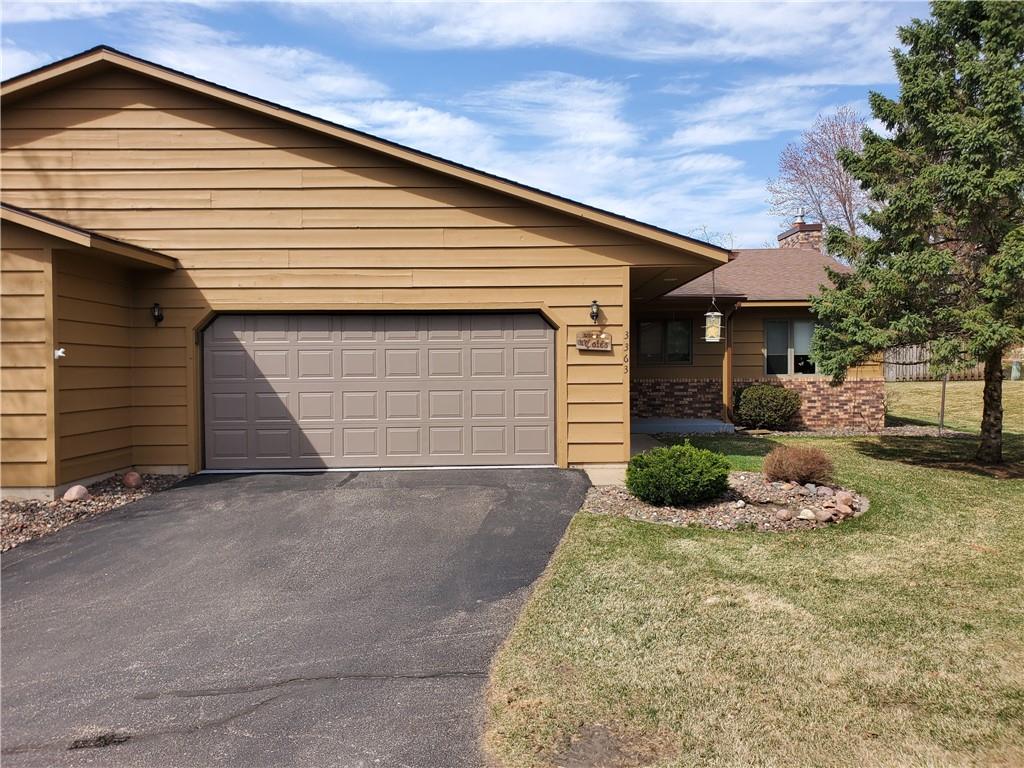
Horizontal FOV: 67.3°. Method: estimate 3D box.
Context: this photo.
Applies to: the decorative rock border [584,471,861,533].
[{"bbox_3d":[2.574,1.343,9.633,3.500,0.220,3.600,-1,1,0],"label":"decorative rock border"}]

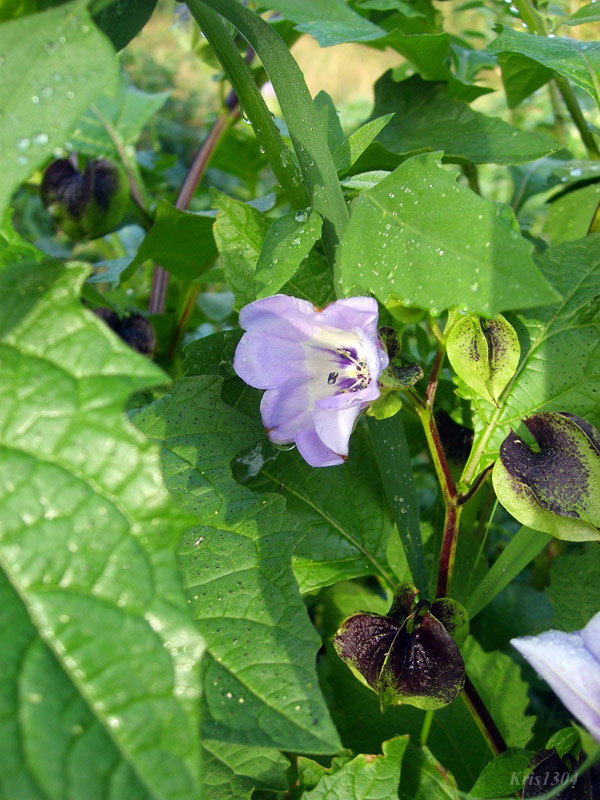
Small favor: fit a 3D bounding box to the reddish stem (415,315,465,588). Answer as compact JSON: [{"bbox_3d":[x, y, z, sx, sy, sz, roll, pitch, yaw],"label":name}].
[{"bbox_3d":[0.039,0.015,0.225,0.013,0.079,0.011,0,12,0],"label":"reddish stem"}]

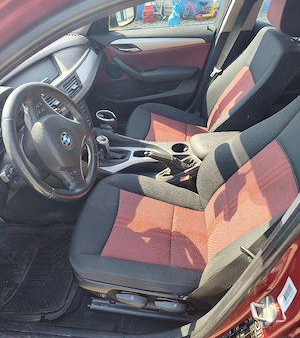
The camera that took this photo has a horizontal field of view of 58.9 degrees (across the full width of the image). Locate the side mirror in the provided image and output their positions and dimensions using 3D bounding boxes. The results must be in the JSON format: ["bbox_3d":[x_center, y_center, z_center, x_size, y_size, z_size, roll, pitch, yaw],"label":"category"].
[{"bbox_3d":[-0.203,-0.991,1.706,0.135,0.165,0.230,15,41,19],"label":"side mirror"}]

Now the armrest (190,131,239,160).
[{"bbox_3d":[0.345,-0.097,1.207,0.320,0.075,0.155,1,38,7],"label":"armrest"}]

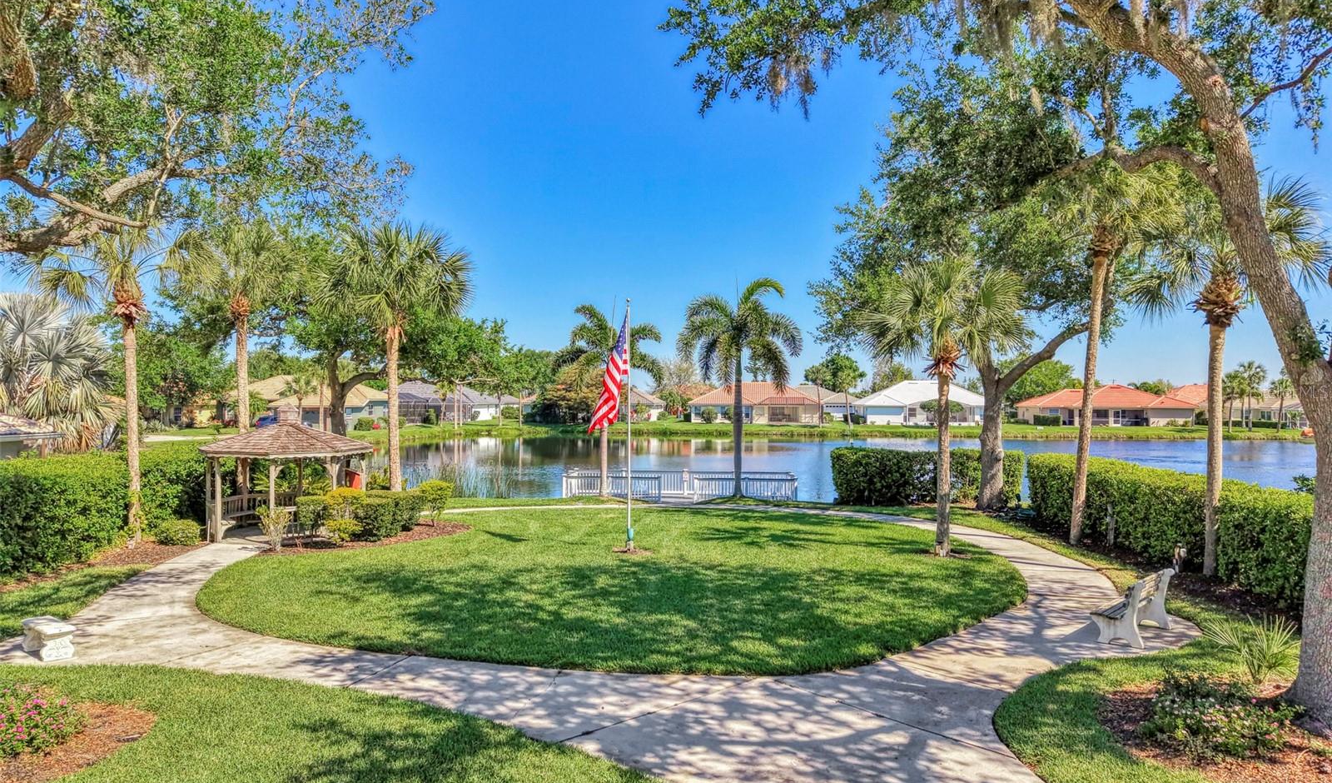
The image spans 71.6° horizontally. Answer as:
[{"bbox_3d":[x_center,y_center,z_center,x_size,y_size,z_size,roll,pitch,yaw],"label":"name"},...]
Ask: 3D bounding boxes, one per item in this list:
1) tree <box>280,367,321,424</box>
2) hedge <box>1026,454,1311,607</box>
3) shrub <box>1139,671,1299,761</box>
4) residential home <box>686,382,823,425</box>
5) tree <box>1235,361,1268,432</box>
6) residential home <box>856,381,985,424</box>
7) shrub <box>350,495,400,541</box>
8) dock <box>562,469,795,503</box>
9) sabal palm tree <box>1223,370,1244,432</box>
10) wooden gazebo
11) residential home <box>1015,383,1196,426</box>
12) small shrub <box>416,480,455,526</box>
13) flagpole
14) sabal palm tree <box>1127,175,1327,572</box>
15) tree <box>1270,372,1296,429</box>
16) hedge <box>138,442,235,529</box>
[{"bbox_3d":[-29.704,0.592,75.000,3.380,5.150,3.380,0,0,0],"label":"tree"},{"bbox_3d":[11.500,2.842,21.283,1.600,1.780,12.800,0,0,0],"label":"hedge"},{"bbox_3d":[5.850,3.390,9.729,1.580,0.560,1.300,0,0,0],"label":"shrub"},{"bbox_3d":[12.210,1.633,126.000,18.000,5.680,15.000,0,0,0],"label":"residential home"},{"bbox_3d":[58.362,0.518,92.000,3.210,7.150,3.210,0,0,0],"label":"tree"},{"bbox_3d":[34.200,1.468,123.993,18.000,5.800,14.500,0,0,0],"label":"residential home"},{"bbox_3d":[-7.275,3.162,23.100,1.250,1.090,1.200,0,0,0],"label":"shrub"},{"bbox_3d":[0.467,3.289,31.900,7.900,1.000,2.700,0,0,7],"label":"dock"},{"bbox_3d":[63.193,1.103,103.000,2.600,7.000,2.600,0,0,0],"label":"sabal palm tree"},{"bbox_3d":[-9.880,2.049,23.988,4.350,3.400,4.350,0,0,24],"label":"wooden gazebo"},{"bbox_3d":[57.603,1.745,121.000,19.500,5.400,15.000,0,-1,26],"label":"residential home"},{"bbox_3d":[-6.450,3.115,25.881,1.060,1.290,1.020,0,0,0],"label":"small shrub"},{"bbox_3d":[-0.855,0.783,21.496,0.130,5.900,0.130,0,0,0],"label":"flagpole"},{"bbox_3d":[11.367,-0.358,18.700,4.050,8.030,3.900,0,0,0],"label":"sabal palm tree"},{"bbox_3d":[70.099,1.065,105.000,3.000,6.700,3.000,0,0,0],"label":"tree"},{"bbox_3d":[-13.300,2.778,25.483,1.800,1.960,4.400,0,0,0],"label":"hedge"}]

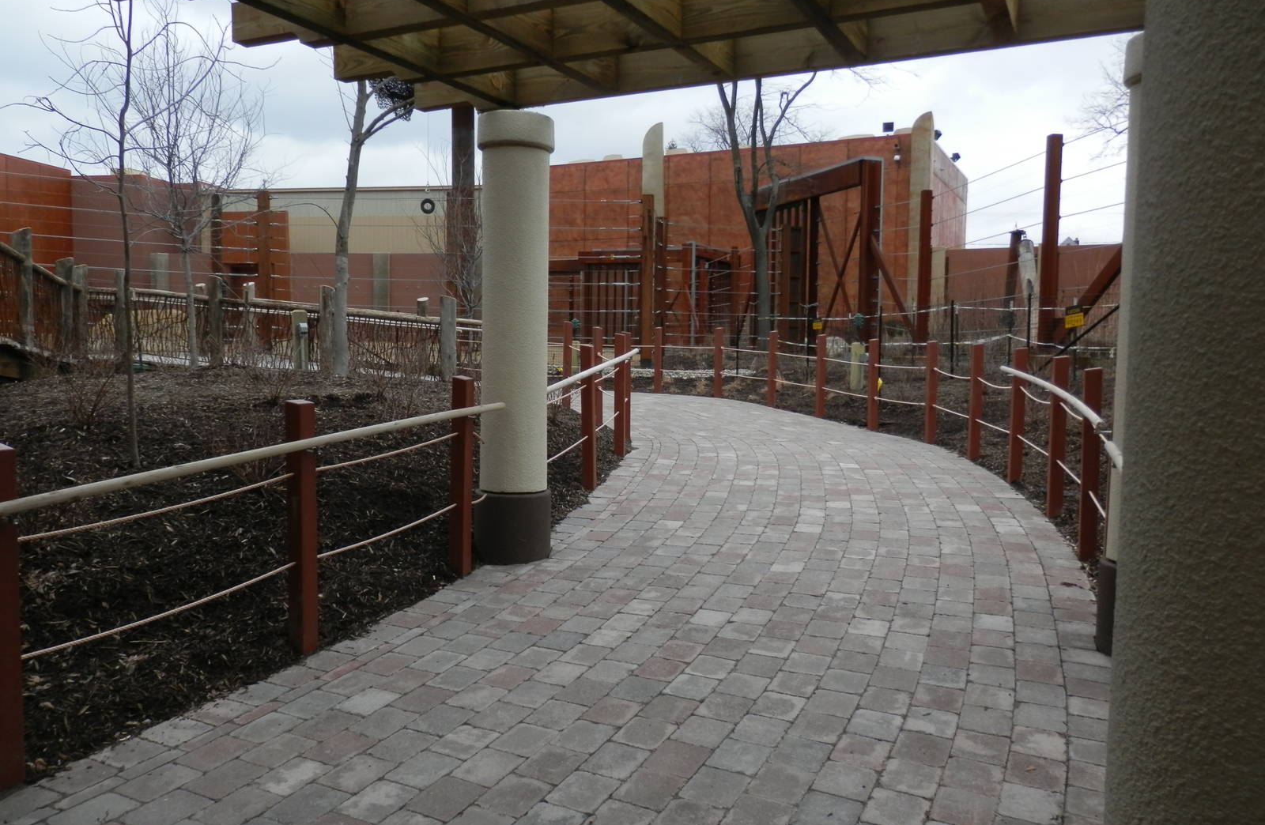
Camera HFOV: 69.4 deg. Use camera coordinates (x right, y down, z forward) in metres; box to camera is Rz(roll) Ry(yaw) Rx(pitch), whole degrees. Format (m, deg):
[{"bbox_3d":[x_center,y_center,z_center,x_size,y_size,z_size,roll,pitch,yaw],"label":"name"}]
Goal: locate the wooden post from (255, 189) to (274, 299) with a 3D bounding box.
[{"bbox_3d":[-8.877,-3.368,22.000,0.270,3.850,0.270,-1,4,-22],"label":"wooden post"}]

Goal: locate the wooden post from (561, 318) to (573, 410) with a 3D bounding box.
[{"bbox_3d":[-0.829,-0.607,11.740,0.090,1.110,0.090,-1,4,-25],"label":"wooden post"}]

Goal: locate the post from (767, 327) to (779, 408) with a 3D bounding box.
[{"bbox_3d":[2.074,-0.643,13.500,0.090,1.110,0.090,-1,4,-26],"label":"post"}]

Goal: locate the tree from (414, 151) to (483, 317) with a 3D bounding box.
[{"bbox_3d":[-3.624,-3.429,20.000,2.400,4.800,2.400,1,4,0],"label":"tree"}]

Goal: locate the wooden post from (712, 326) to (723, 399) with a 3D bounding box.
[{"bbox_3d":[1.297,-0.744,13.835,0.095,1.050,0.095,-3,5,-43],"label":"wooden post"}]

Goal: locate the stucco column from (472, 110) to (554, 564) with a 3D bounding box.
[{"bbox_3d":[-0.659,-0.399,5.116,0.425,2.435,0.425,1,4,0],"label":"stucco column"}]

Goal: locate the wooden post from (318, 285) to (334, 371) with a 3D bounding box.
[{"bbox_3d":[-4.513,-1.249,13.500,0.220,1.250,0.220,3,4,30],"label":"wooden post"}]

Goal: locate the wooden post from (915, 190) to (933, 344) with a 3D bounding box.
[{"bbox_3d":[5.818,-2.924,18.200,0.200,3.120,0.200,0,4,-5],"label":"wooden post"}]

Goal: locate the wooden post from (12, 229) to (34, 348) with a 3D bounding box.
[{"bbox_3d":[-7.136,-1.447,10.700,0.220,1.410,0.220,-2,4,-34],"label":"wooden post"}]

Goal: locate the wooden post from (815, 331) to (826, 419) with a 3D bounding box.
[{"bbox_3d":[2.561,-0.495,12.410,0.090,1.110,0.090,-1,4,-22],"label":"wooden post"}]

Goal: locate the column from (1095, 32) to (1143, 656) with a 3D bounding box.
[{"bbox_3d":[2.221,-0.251,3.789,0.425,2.550,0.425,1,4,0],"label":"column"}]

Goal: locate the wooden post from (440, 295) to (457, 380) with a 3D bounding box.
[{"bbox_3d":[-2.643,-1.063,13.100,0.217,1.230,0.217,1,4,0],"label":"wooden post"}]

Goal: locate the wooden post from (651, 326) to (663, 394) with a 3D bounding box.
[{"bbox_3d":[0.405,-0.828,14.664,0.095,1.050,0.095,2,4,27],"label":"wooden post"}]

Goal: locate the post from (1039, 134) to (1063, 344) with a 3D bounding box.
[{"bbox_3d":[6.284,-2.601,13.700,0.200,3.150,0.200,0,4,-5],"label":"post"}]

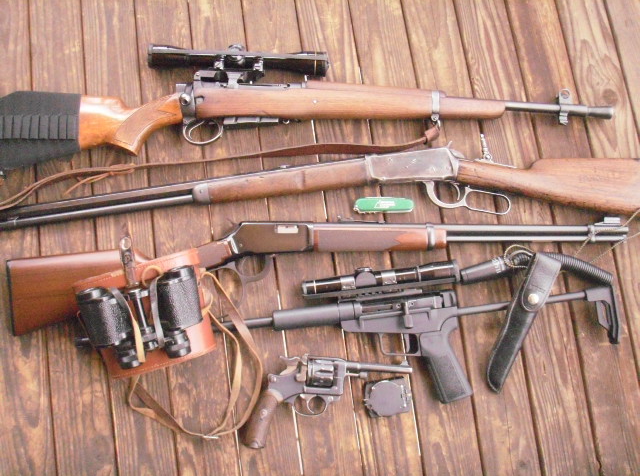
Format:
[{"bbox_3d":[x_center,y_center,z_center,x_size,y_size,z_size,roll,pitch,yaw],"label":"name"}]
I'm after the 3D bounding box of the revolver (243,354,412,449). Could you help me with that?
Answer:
[{"bbox_3d":[0.013,0.239,1.015,0.235,0.042,0.145,6,79,-1],"label":"revolver"}]

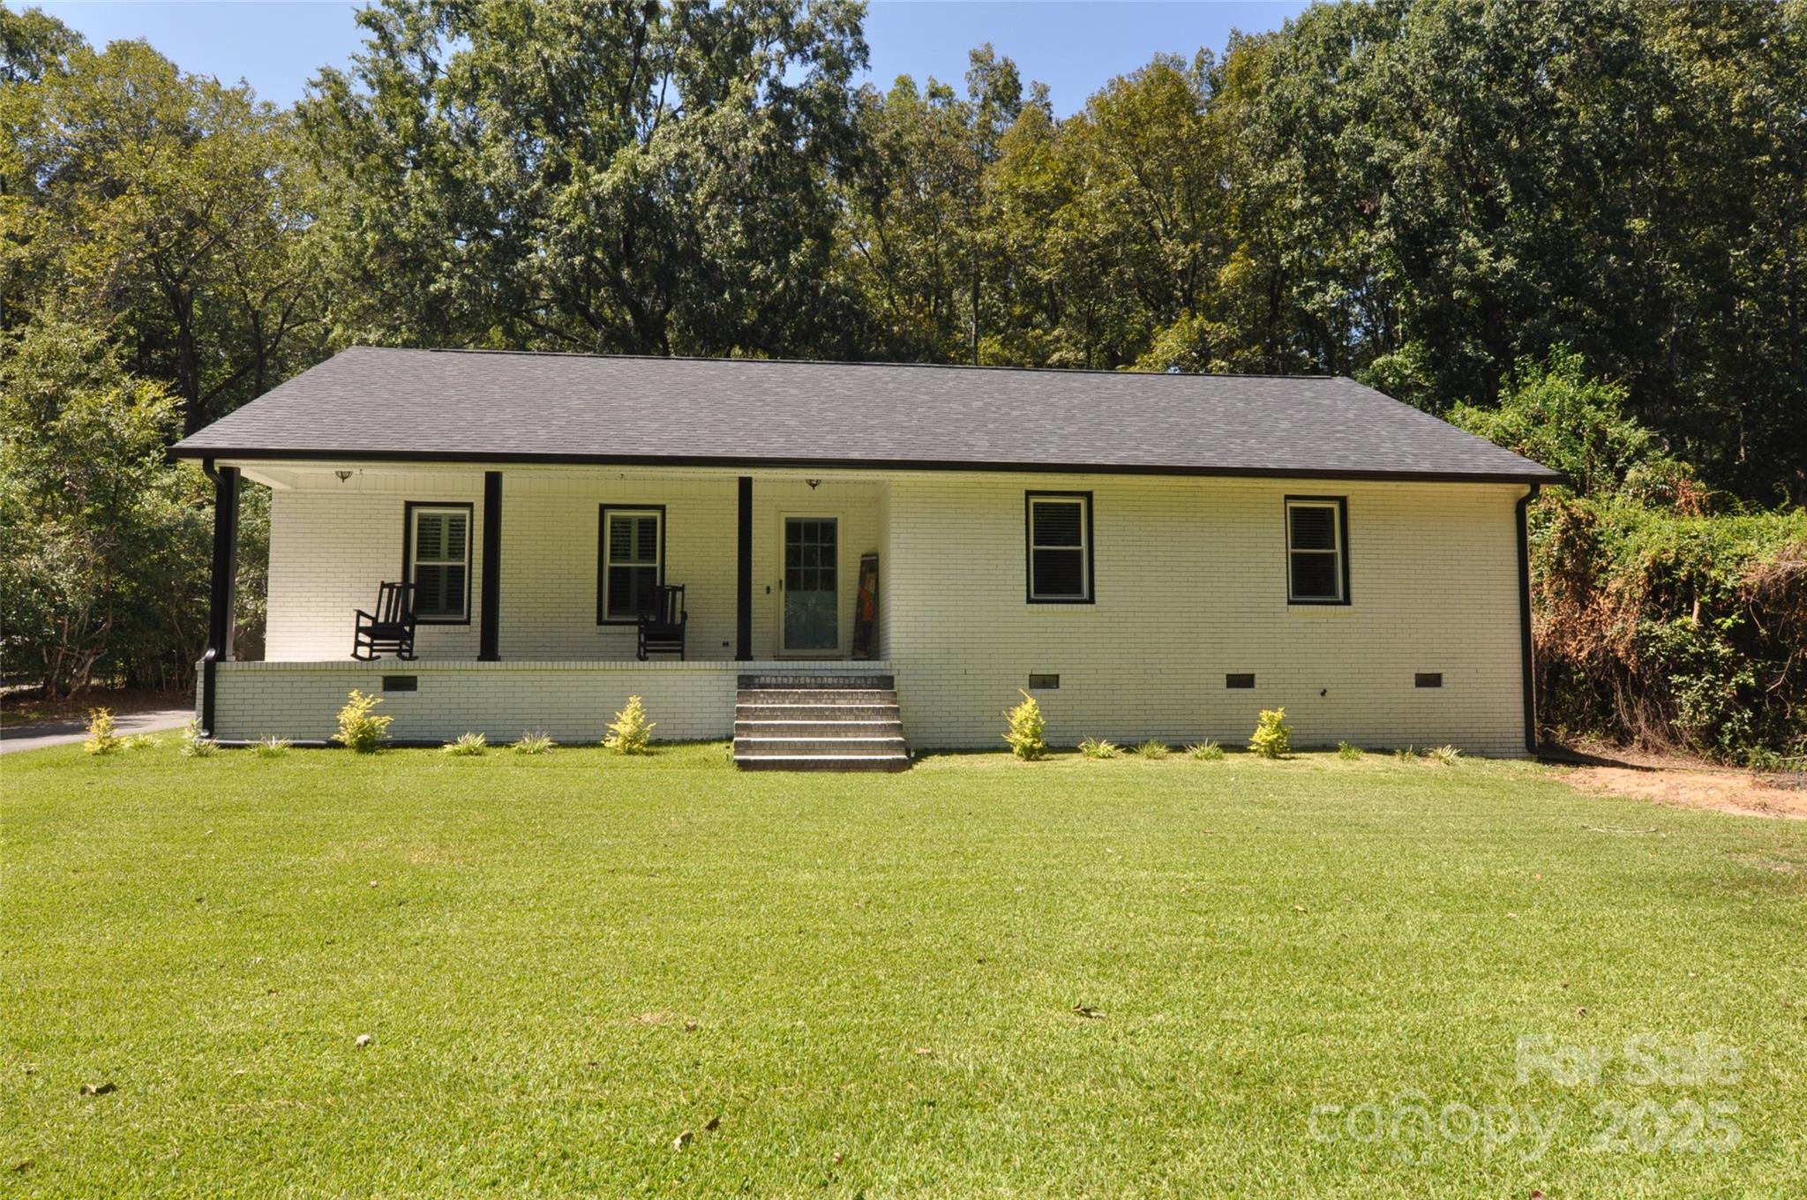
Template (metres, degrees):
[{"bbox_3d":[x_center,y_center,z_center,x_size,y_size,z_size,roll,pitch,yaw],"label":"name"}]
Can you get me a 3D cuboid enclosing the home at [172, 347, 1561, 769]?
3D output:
[{"bbox_3d":[-0.383,-0.872,18.538,17.792,6.777,10.438,0,-5,-7],"label":"home"}]

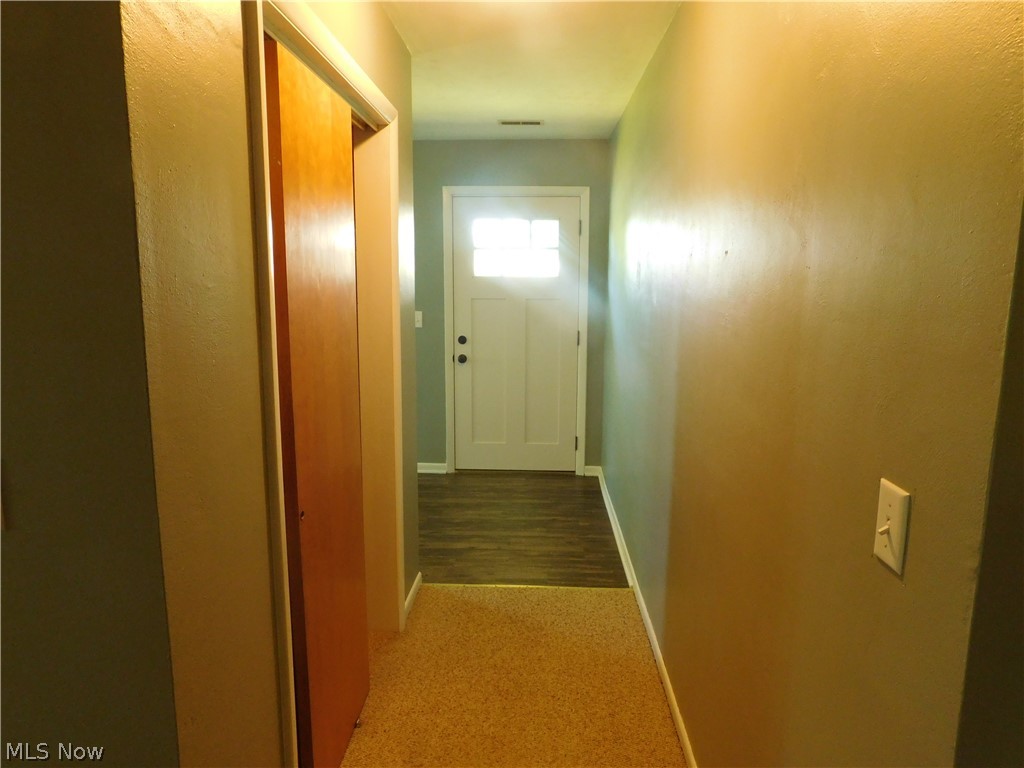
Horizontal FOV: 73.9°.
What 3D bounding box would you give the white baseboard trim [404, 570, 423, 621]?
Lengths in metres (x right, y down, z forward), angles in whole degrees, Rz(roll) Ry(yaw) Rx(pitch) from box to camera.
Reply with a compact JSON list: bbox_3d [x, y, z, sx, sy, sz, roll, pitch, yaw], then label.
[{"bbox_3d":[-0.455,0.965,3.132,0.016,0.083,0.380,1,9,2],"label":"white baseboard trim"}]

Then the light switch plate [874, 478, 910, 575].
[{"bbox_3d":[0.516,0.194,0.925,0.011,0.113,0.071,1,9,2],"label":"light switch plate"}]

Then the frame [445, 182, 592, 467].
[{"bbox_3d":[0.031,-0.359,5.040,1.045,2.110,0.120,1,9,2],"label":"frame"}]

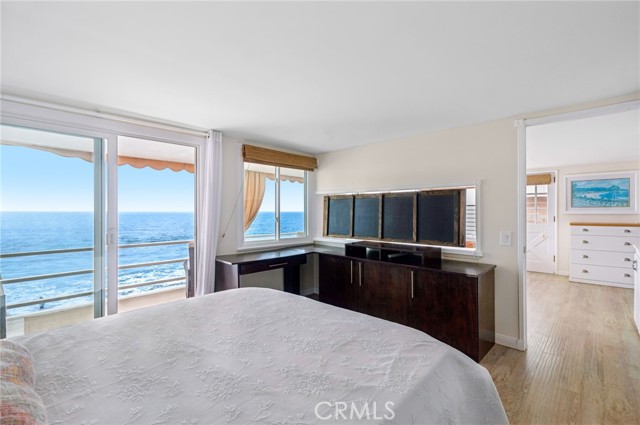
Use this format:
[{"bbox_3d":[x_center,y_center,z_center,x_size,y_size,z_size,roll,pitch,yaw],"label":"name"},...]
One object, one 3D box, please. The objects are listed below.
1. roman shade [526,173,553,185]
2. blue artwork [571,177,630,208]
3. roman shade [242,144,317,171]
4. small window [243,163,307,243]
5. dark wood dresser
[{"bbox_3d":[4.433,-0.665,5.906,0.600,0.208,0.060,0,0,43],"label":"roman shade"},{"bbox_3d":[5.144,-0.350,5.225,0.778,0.539,0.035,0,0,43],"label":"blue artwork"},{"bbox_3d":[-0.486,-0.703,3.853,0.081,0.202,1.248,0,0,43],"label":"roman shade"},{"bbox_3d":[-0.559,-0.154,3.824,0.080,1.056,1.093,0,0,43],"label":"small window"},{"bbox_3d":[0.817,0.834,3.135,1.811,0.812,0.490,0,0,43],"label":"dark wood dresser"}]

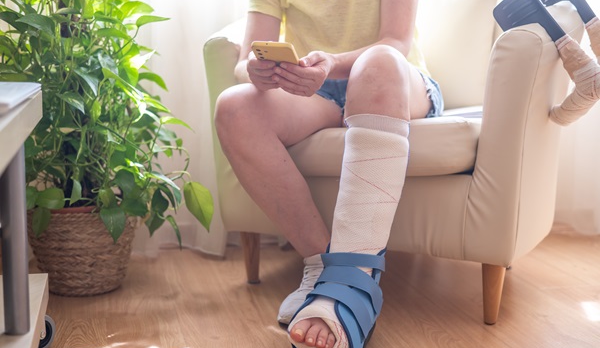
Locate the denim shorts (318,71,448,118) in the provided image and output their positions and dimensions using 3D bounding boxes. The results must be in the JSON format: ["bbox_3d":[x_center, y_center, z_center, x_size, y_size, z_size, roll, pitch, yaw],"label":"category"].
[{"bbox_3d":[0.137,-0.238,1.946,0.385,0.205,0.300,3,9,18],"label":"denim shorts"}]

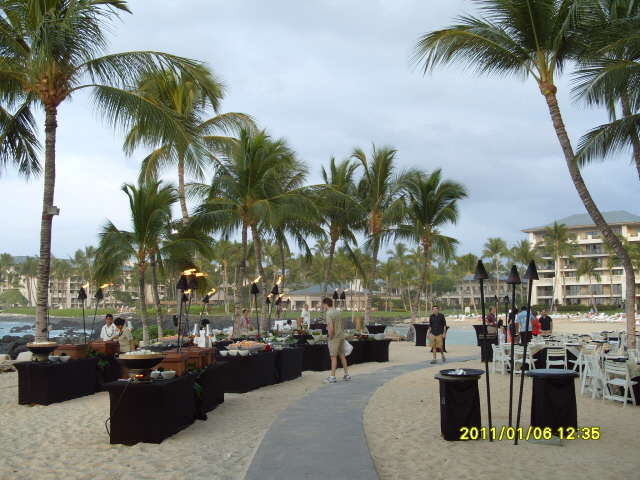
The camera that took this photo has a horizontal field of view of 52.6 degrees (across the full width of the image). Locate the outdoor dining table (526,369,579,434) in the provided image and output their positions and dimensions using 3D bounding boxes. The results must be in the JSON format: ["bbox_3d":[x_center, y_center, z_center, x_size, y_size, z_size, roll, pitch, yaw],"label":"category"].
[{"bbox_3d":[3.036,2.133,8.413,0.650,0.820,0.660,0,-6,0],"label":"outdoor dining table"}]

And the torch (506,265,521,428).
[{"bbox_3d":[2.417,1.408,8.146,0.190,2.180,0.190,3,-6,0],"label":"torch"}]

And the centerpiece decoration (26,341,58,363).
[{"bbox_3d":[-4.968,2.017,11.596,0.560,0.370,0.560,0,-6,0],"label":"centerpiece decoration"}]

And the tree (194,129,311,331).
[{"bbox_3d":[-2.612,0.112,24.627,4.400,8.400,4.400,0,-6,0],"label":"tree"}]

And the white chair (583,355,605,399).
[{"bbox_3d":[5.202,2.588,12.286,0.500,0.790,0.450,0,-6,-3],"label":"white chair"}]

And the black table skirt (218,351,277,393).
[{"bbox_3d":[-1.541,2.712,13.498,0.760,0.730,1.550,-2,-6,18],"label":"black table skirt"}]

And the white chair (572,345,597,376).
[{"bbox_3d":[6.409,2.945,15.650,0.460,0.790,0.500,4,-8,-30],"label":"white chair"}]

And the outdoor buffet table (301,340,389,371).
[{"bbox_3d":[0.626,3.457,19.715,0.850,0.740,4.200,-5,-8,36],"label":"outdoor buffet table"}]

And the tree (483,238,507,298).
[{"bbox_3d":[32.558,6.369,120.048,5.800,14.000,5.800,0,-6,0],"label":"tree"}]

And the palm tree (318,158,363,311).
[{"bbox_3d":[1.222,0.427,35.156,2.800,9.900,2.900,0,-6,0],"label":"palm tree"}]

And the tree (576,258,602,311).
[{"bbox_3d":[46.645,7.832,112.000,4.700,9.843,4.500,0,-7,0],"label":"tree"}]

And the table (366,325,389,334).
[{"bbox_3d":[2.224,3.875,25.200,0.800,1.080,0.800,0,-7,0],"label":"table"}]

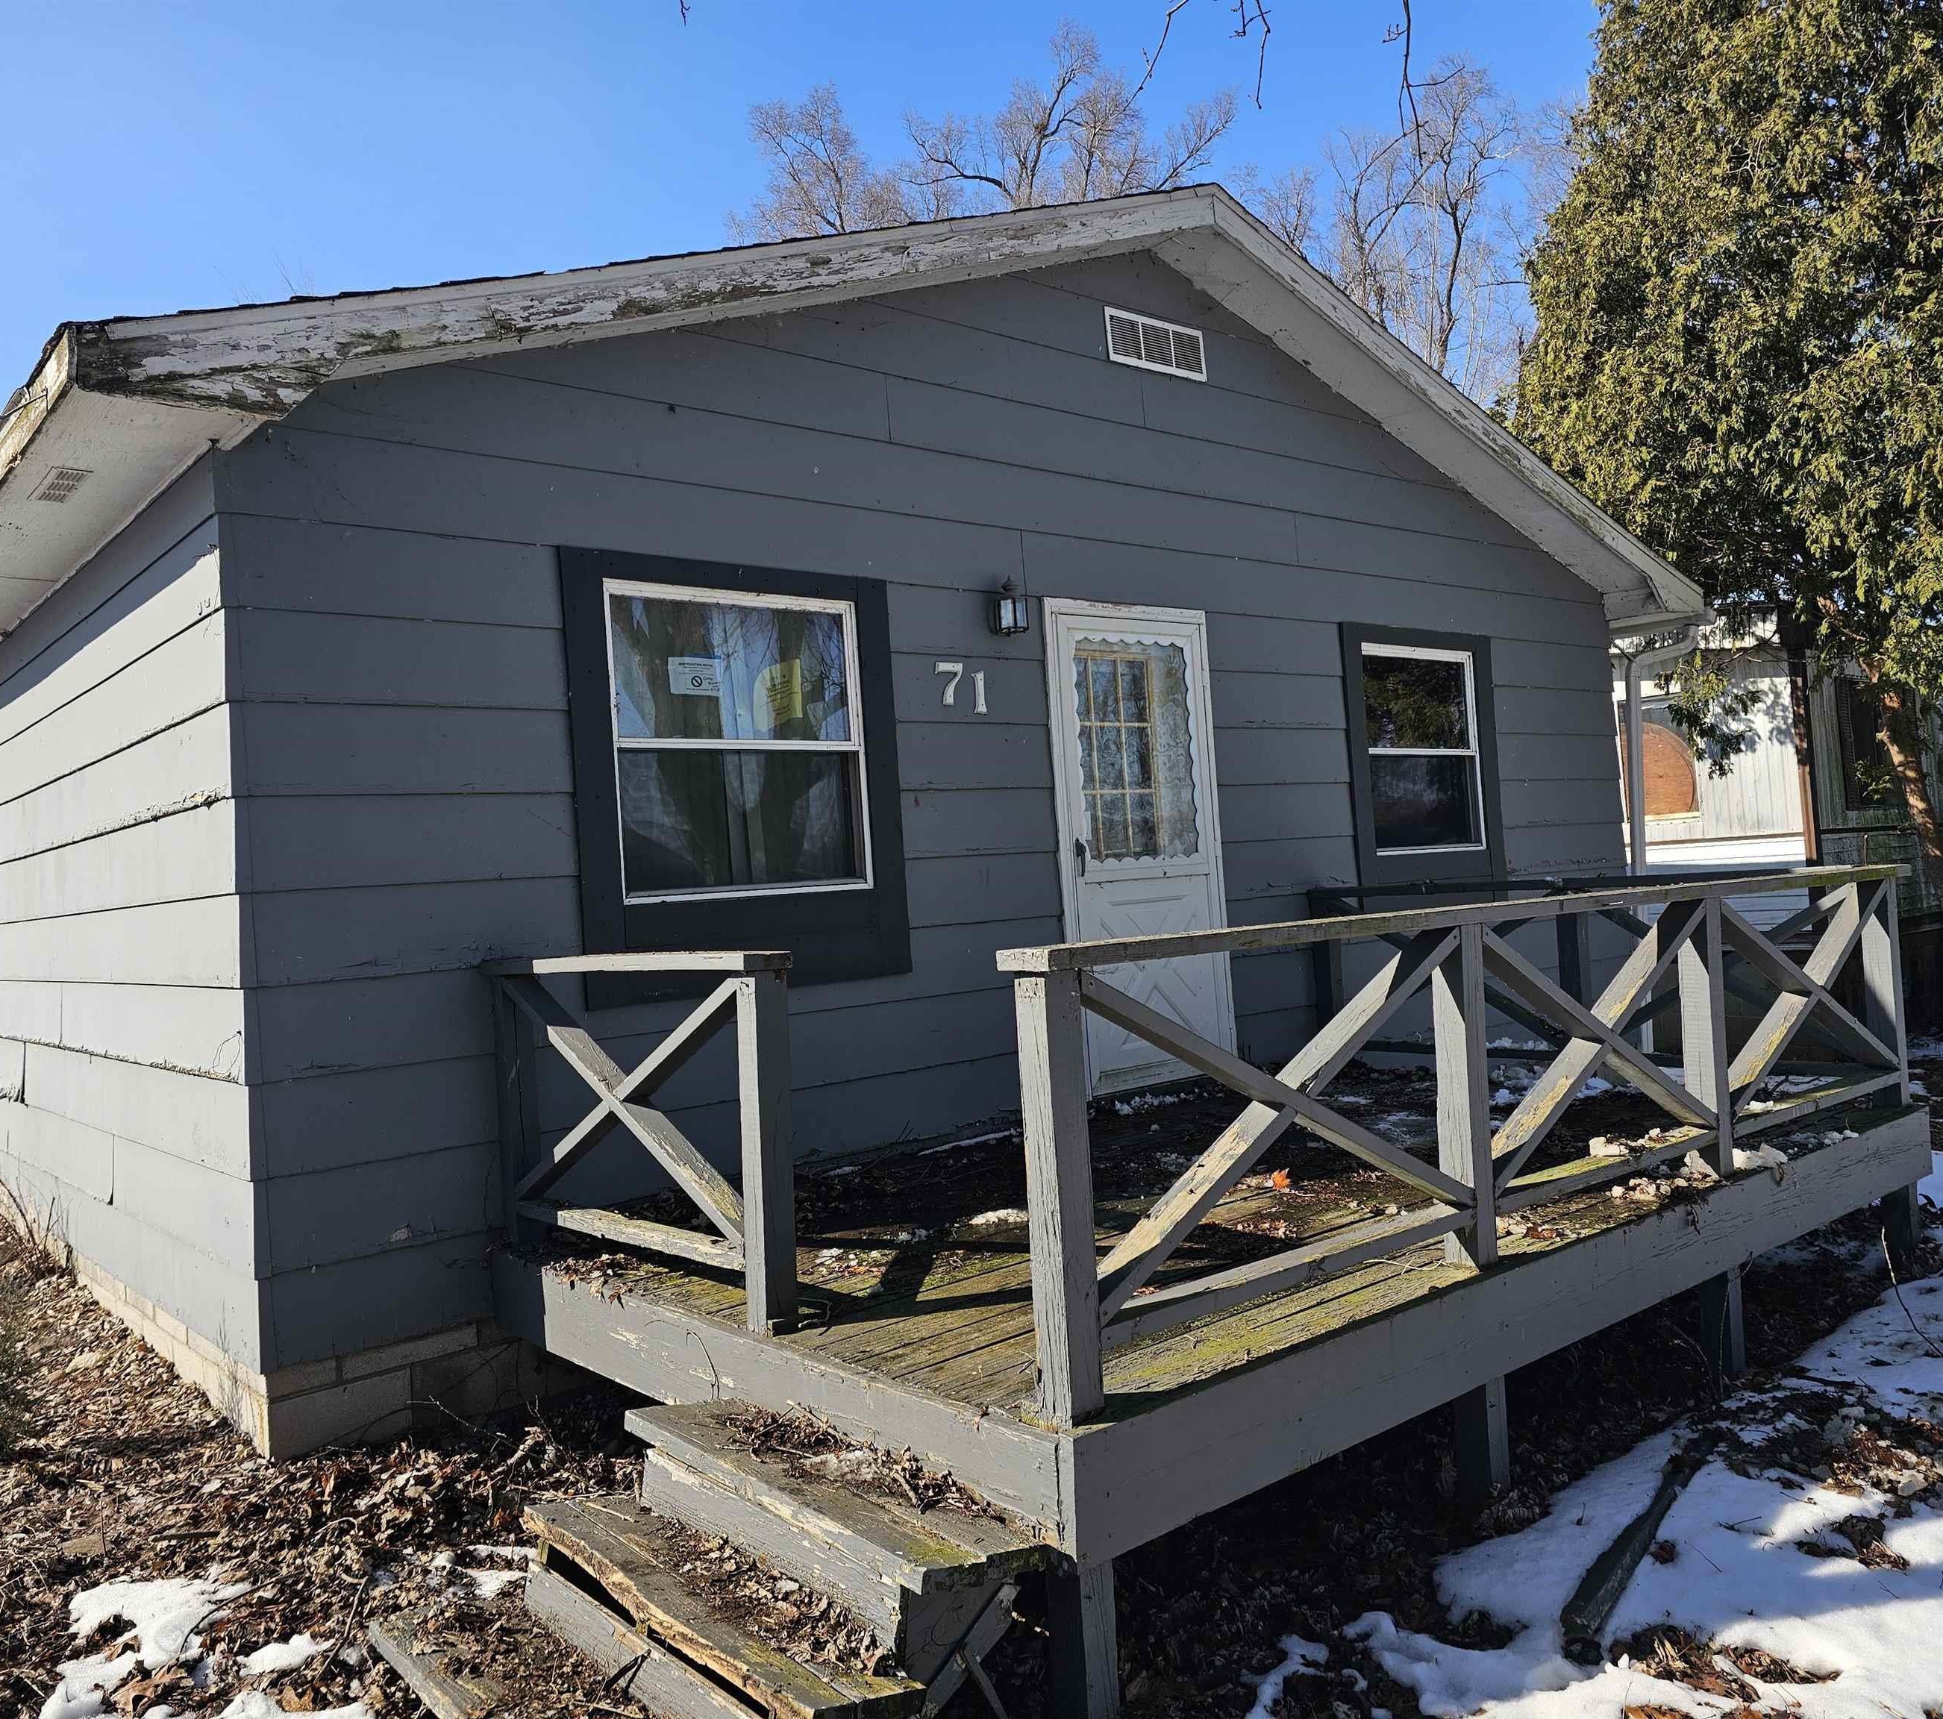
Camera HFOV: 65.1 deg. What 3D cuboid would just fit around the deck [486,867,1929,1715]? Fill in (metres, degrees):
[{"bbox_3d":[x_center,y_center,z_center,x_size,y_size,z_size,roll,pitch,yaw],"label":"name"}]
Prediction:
[{"bbox_3d":[0.894,0.879,5.041,4.410,1.450,2.600,-3,-1,-40],"label":"deck"}]

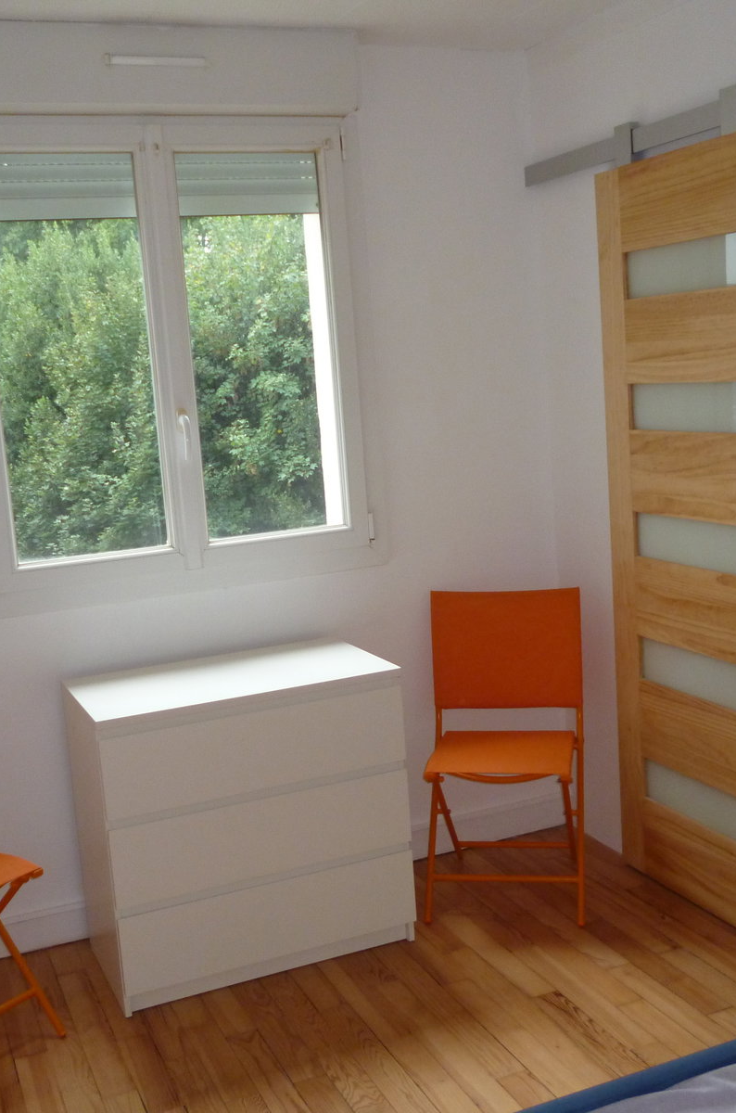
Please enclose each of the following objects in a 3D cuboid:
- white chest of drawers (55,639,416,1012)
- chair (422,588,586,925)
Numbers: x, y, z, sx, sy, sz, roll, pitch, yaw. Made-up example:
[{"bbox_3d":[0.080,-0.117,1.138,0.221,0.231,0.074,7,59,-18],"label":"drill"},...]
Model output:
[{"bbox_3d":[-0.356,0.707,3.339,0.800,0.778,0.478,-8,9,-22],"label":"white chest of drawers"},{"bbox_3d":[0.401,0.573,3.540,0.455,0.870,0.520,-2,9,13],"label":"chair"}]

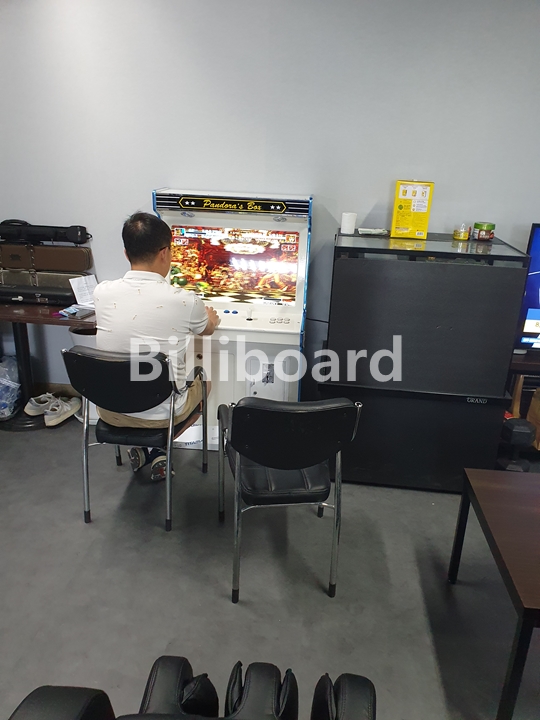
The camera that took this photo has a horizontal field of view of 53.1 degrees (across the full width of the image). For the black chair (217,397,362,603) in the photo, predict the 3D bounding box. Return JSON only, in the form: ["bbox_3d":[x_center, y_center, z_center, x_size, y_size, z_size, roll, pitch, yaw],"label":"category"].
[{"bbox_3d":[0.039,0.443,2.119,0.530,0.815,0.540,-1,21,-6],"label":"black chair"}]

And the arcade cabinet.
[{"bbox_3d":[-0.211,-0.165,2.894,0.790,1.387,0.660,4,21,8],"label":"arcade cabinet"}]

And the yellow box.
[{"bbox_3d":[0.686,-0.726,2.618,0.172,0.268,0.085,6,22,13],"label":"yellow box"}]

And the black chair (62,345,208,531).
[{"bbox_3d":[-0.600,0.286,2.497,0.530,0.815,0.540,4,21,7],"label":"black chair"}]

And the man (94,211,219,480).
[{"bbox_3d":[-0.497,-0.003,2.506,0.490,1.350,0.650,7,22,15],"label":"man"}]

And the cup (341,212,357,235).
[{"bbox_3d":[0.405,-0.697,2.762,0.070,0.100,0.070,4,21,8],"label":"cup"}]

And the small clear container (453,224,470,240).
[{"bbox_3d":[0.936,-0.622,2.635,0.076,0.070,0.076,4,21,8],"label":"small clear container"}]

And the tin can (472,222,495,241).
[{"bbox_3d":[1.056,-0.635,2.656,0.102,0.083,0.102,4,21,8],"label":"tin can"}]

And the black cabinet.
[{"bbox_3d":[0.723,-0.007,2.788,0.880,1.200,0.610,4,21,8],"label":"black cabinet"}]

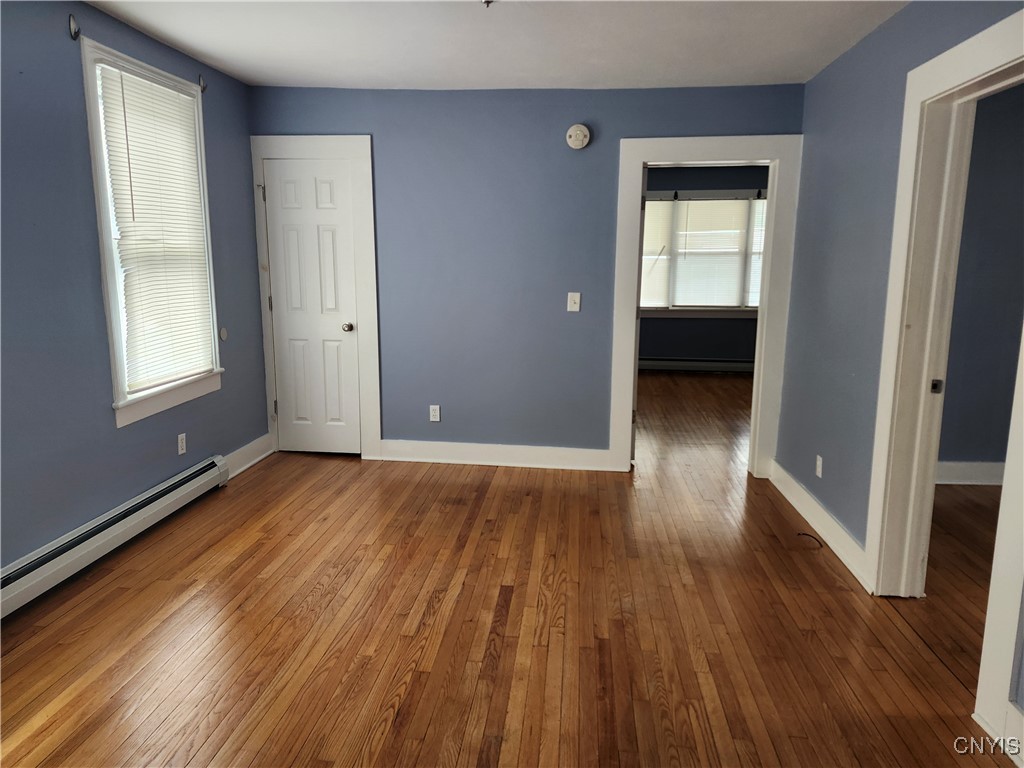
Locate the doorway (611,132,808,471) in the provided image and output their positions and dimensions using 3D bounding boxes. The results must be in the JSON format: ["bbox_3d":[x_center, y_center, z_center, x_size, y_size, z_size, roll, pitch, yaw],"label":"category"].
[{"bbox_3d":[1.248,-0.474,4.538,1.119,2.207,0.140,2,11,5],"label":"doorway"}]

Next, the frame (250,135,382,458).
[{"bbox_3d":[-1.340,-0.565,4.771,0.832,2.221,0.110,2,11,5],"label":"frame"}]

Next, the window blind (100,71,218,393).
[{"bbox_3d":[-1.873,-0.786,3.674,0.045,1.550,0.800,2,11,5],"label":"window blind"}]

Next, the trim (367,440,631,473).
[{"bbox_3d":[-0.110,0.501,4.795,1.808,0.154,0.025,2,11,5],"label":"trim"}]

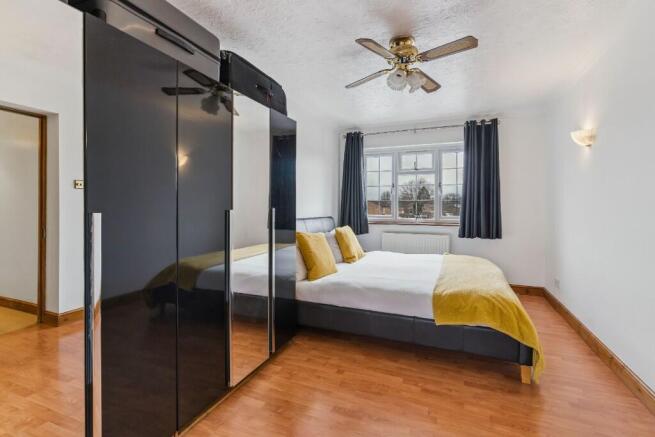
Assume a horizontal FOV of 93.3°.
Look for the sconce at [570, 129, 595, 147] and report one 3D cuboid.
[{"bbox_3d":[2.318,-0.738,2.819,0.130,0.165,0.250,1,3,23],"label":"sconce"}]

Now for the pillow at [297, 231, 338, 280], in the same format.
[{"bbox_3d":[-0.083,0.329,2.889,0.150,0.430,0.430,-24,-11,32],"label":"pillow"}]

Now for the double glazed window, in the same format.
[{"bbox_3d":[1.338,-0.515,4.777,1.600,1.170,0.120,1,3,23],"label":"double glazed window"}]

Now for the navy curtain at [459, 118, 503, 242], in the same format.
[{"bbox_3d":[2.127,-0.531,4.263,0.510,1.600,0.140,1,3,23],"label":"navy curtain"}]

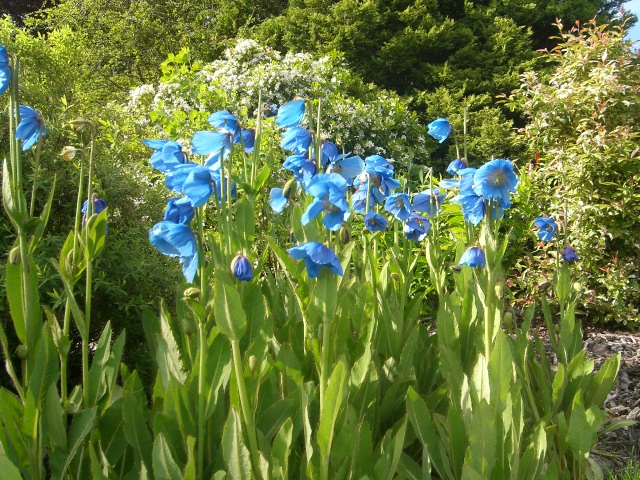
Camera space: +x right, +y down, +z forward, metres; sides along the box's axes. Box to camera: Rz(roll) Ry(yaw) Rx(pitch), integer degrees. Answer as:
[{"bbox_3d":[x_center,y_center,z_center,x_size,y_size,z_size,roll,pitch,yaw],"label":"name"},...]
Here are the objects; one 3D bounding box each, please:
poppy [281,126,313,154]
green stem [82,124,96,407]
[{"bbox_3d":[-0.053,-0.227,1.600,0.070,0.066,0.066,-5,9,-31],"label":"poppy"},{"bbox_3d":[-0.525,0.058,1.600,0.024,0.640,0.024,1,6,0],"label":"green stem"}]

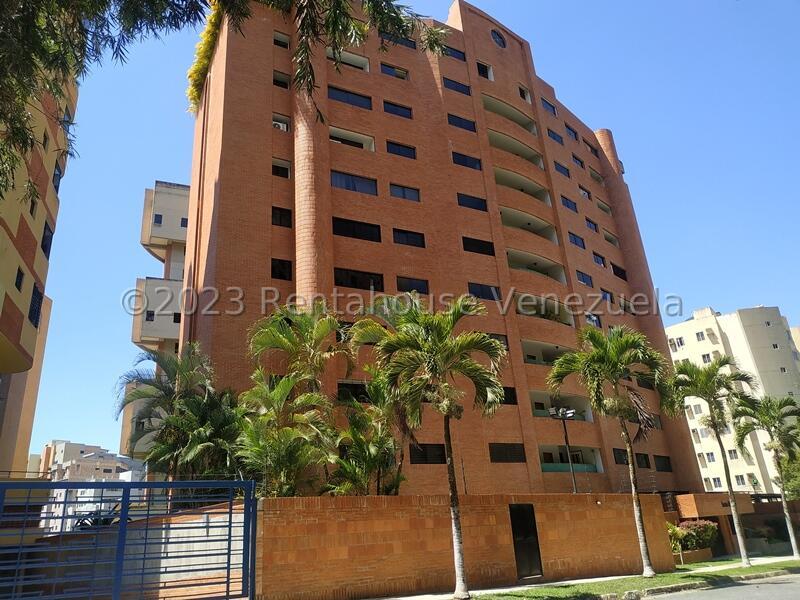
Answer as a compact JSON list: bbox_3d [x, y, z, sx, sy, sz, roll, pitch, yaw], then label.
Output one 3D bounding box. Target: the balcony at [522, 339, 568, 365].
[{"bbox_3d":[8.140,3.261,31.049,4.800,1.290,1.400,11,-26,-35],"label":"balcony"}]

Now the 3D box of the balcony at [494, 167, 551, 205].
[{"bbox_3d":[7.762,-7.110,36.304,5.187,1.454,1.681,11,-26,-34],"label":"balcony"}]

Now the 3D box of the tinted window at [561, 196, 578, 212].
[{"bbox_3d":[11.830,-6.665,38.776,1.825,0.709,0.120,14,-28,-39],"label":"tinted window"}]

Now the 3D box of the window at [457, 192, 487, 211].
[{"bbox_3d":[4.116,-5.460,31.428,2.018,0.800,0.200,7,-24,-26],"label":"window"}]

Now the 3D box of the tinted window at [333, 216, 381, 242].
[{"bbox_3d":[-2.255,-3.653,29.153,2.711,1.001,0.150,7,-24,-26],"label":"tinted window"}]

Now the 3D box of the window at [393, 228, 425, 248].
[{"bbox_3d":[0.467,-3.219,29.106,1.826,0.814,0.200,7,-24,-26],"label":"window"}]

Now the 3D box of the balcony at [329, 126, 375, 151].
[{"bbox_3d":[-2.658,-8.515,30.001,2.593,0.954,0.700,7,-24,-26],"label":"balcony"}]

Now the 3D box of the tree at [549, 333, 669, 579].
[{"bbox_3d":[7.256,4.734,18.101,4.300,7.726,4.200,7,-24,-26],"label":"tree"}]

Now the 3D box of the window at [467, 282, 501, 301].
[{"bbox_3d":[4.630,-0.422,30.287,2.150,0.920,0.150,8,-24,-30],"label":"window"}]

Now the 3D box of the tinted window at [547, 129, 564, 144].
[{"bbox_3d":[11.295,-11.796,40.208,1.887,0.701,0.150,15,-28,-40],"label":"tinted window"}]

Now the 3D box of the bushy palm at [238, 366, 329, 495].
[{"bbox_3d":[-3.680,4.298,17.761,2.715,4.114,2.715,5,-23,-23],"label":"bushy palm"}]

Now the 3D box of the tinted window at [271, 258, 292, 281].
[{"bbox_3d":[-5.666,-1.418,26.443,0.980,1.016,0.150,7,-24,-27],"label":"tinted window"}]

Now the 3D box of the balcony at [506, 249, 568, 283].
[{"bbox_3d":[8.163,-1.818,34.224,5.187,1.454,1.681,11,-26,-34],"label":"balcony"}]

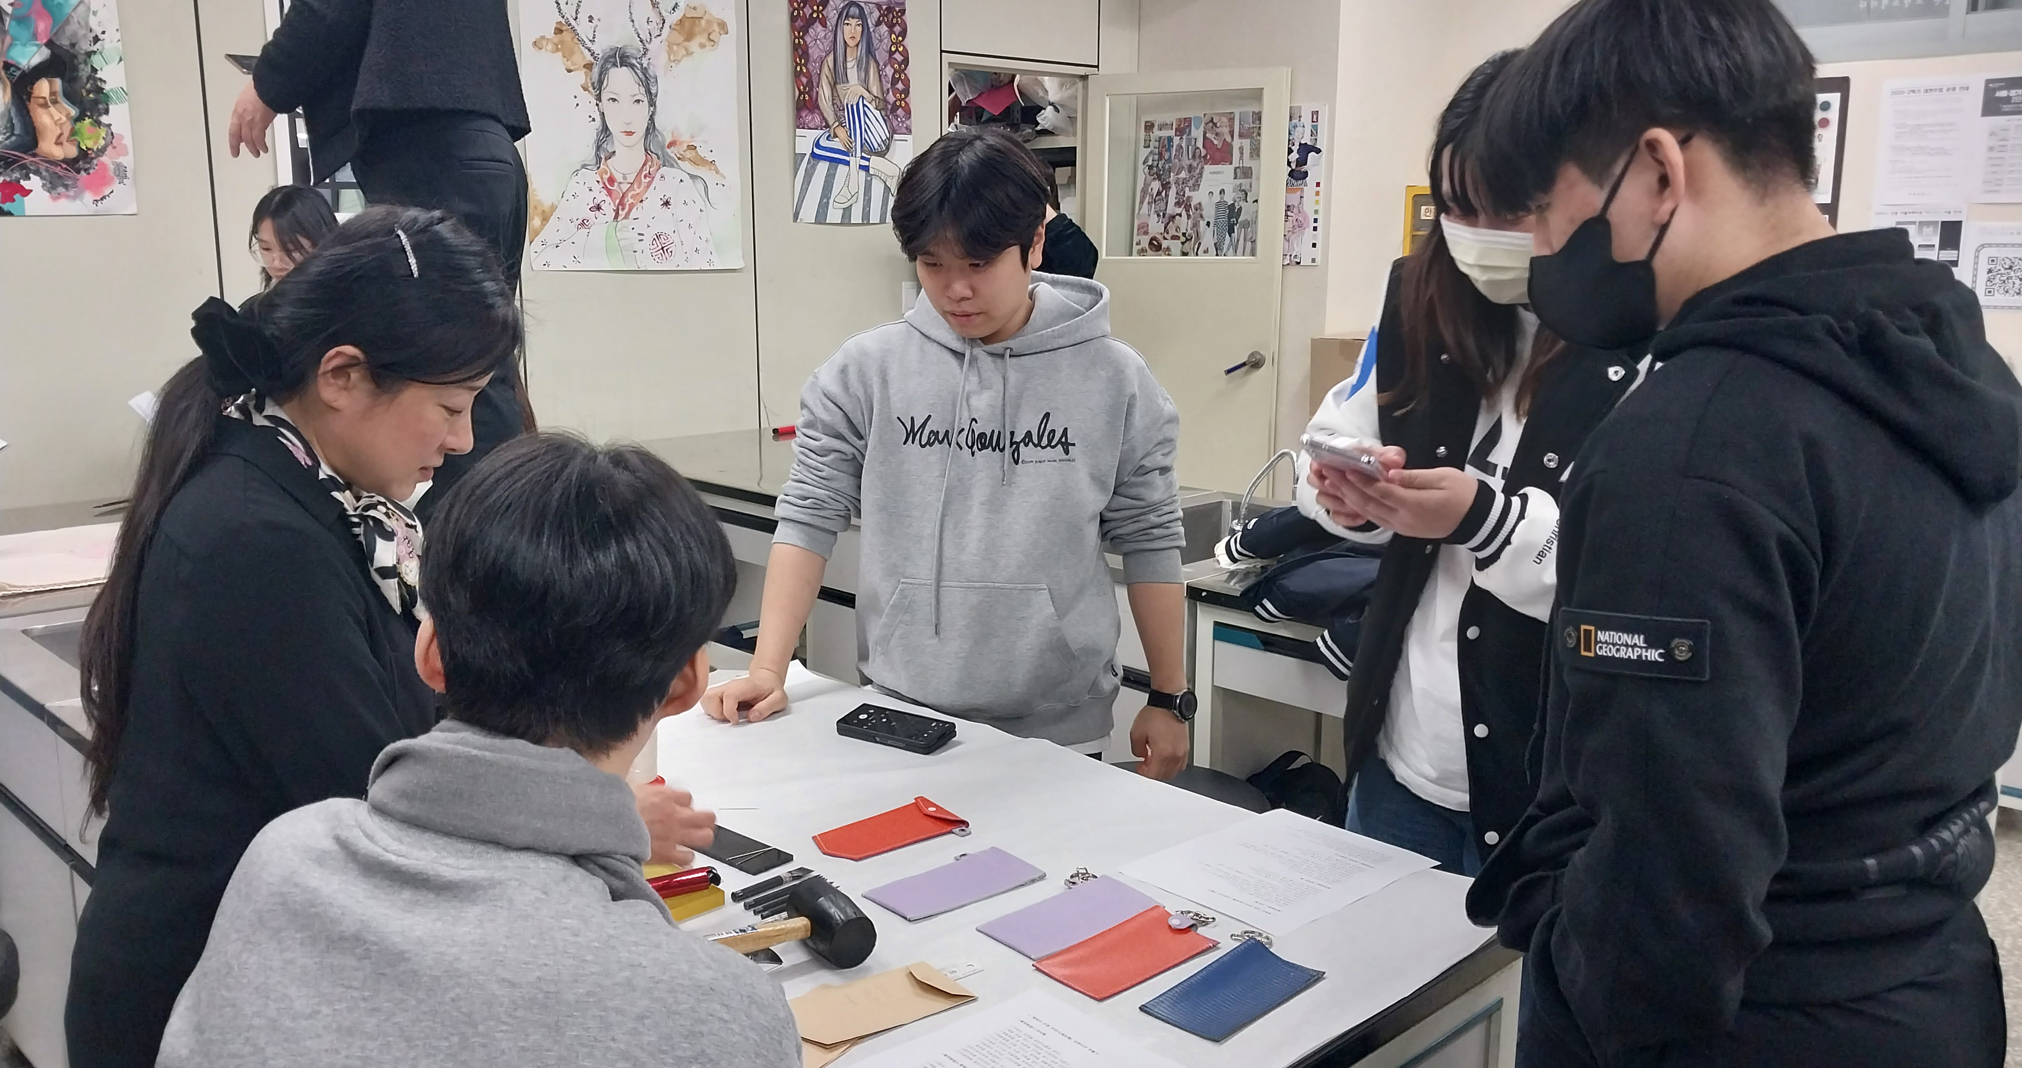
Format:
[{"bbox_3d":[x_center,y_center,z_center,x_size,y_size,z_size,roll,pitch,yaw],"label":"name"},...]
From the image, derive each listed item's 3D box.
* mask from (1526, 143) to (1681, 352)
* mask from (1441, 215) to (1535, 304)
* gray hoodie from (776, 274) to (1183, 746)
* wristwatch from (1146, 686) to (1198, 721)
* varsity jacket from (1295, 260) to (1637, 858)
[{"bbox_3d":[0.432,-0.209,1.100,0.132,0.125,0.140,-23,-3,32],"label":"mask"},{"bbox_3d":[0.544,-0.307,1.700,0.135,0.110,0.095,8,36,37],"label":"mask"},{"bbox_3d":[-0.047,-0.057,2.330,0.610,0.670,0.370,3,11,14],"label":"gray hoodie"},{"bbox_3d":[0.229,0.241,2.160,0.056,0.047,0.062,16,18,38],"label":"wristwatch"},{"bbox_3d":[0.541,0.004,1.730,0.520,0.690,0.420,7,13,32],"label":"varsity jacket"}]

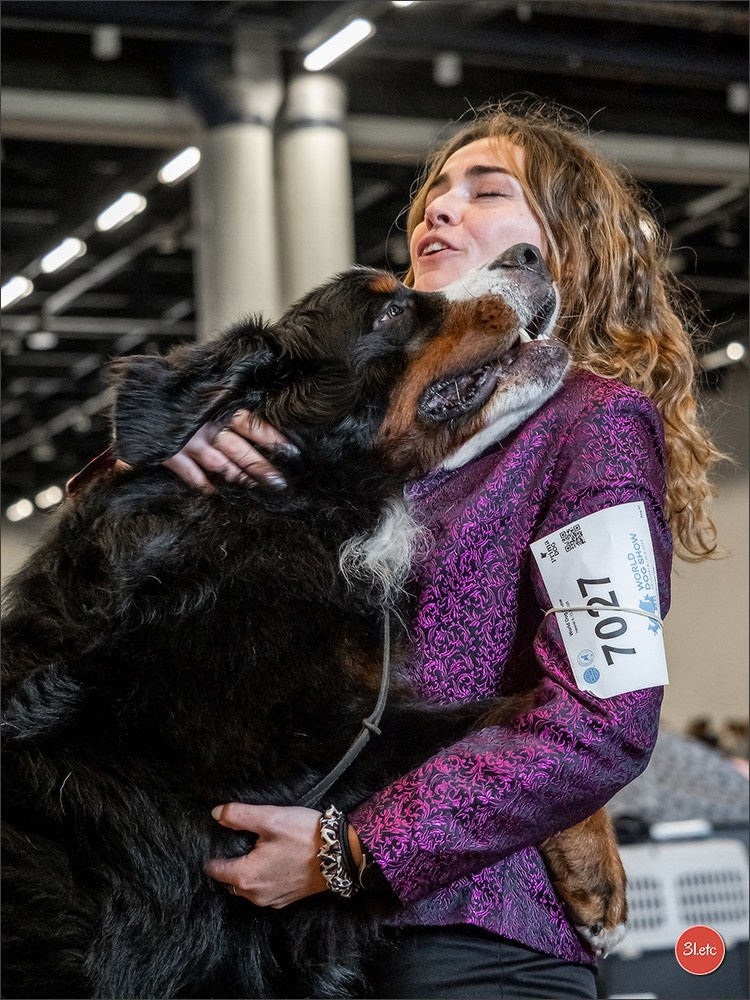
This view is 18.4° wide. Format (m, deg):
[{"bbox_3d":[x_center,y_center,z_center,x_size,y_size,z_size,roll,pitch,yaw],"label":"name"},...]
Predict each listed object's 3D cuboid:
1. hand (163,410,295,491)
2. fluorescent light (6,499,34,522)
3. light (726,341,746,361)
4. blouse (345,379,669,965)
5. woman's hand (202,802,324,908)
[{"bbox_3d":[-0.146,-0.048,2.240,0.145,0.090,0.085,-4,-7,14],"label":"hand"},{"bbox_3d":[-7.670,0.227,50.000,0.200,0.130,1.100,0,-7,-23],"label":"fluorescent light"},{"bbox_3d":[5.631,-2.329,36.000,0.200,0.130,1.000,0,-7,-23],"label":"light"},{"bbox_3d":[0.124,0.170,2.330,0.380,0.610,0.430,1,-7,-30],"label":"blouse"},{"bbox_3d":[-0.102,0.336,2.180,0.125,0.100,0.085,-2,-6,-6],"label":"woman's hand"}]

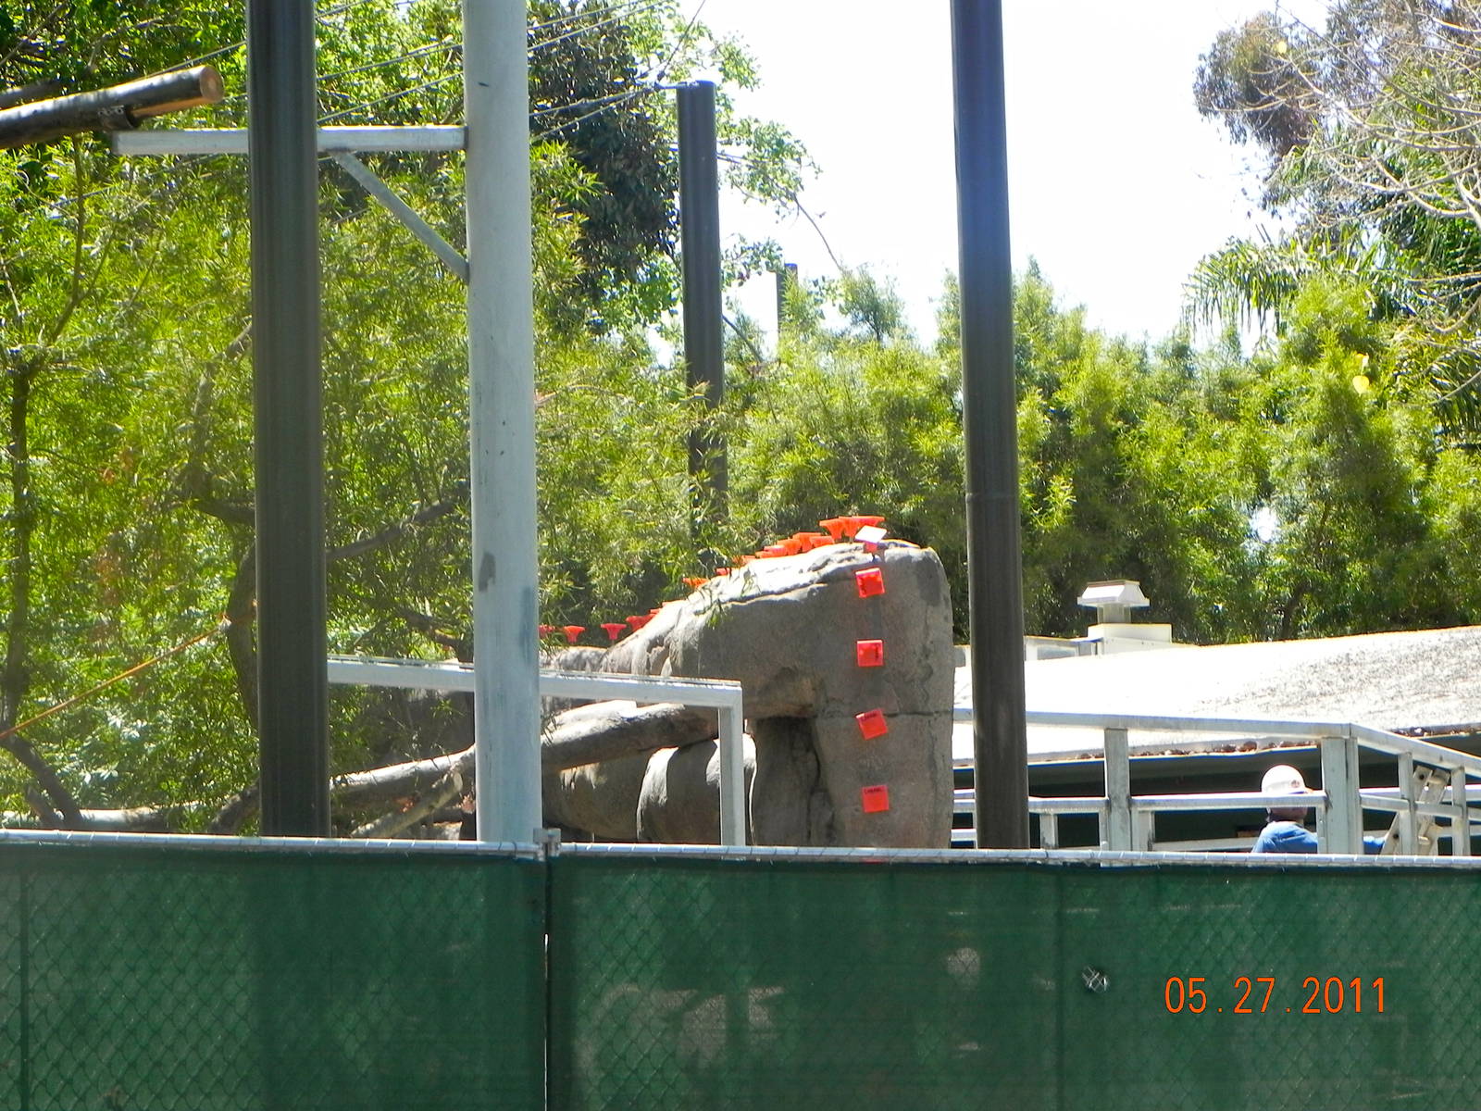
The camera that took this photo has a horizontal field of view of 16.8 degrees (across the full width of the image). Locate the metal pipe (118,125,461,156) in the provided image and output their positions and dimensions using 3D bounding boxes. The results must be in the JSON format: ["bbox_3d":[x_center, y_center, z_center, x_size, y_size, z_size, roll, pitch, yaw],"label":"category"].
[{"bbox_3d":[-1.529,-1.407,17.000,1.210,0.077,0.077,-1,-5,-5],"label":"metal pipe"}]

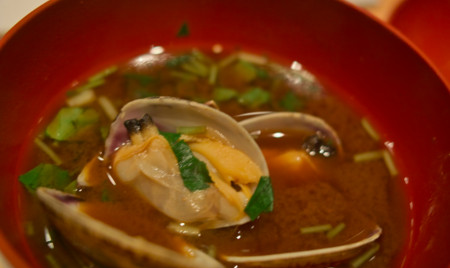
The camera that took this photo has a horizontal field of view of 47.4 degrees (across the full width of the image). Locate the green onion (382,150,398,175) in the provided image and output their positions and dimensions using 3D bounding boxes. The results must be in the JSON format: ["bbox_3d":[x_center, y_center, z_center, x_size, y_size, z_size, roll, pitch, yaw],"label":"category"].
[{"bbox_3d":[0.051,0.009,0.158,0.002,0.002,0.010,-1,48,-9],"label":"green onion"}]

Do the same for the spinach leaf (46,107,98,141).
[{"bbox_3d":[-0.045,-0.003,0.155,0.011,0.004,0.013,12,47,2],"label":"spinach leaf"}]

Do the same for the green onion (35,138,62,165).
[{"bbox_3d":[-0.050,0.005,0.146,0.002,0.002,0.013,-32,60,-32],"label":"green onion"}]

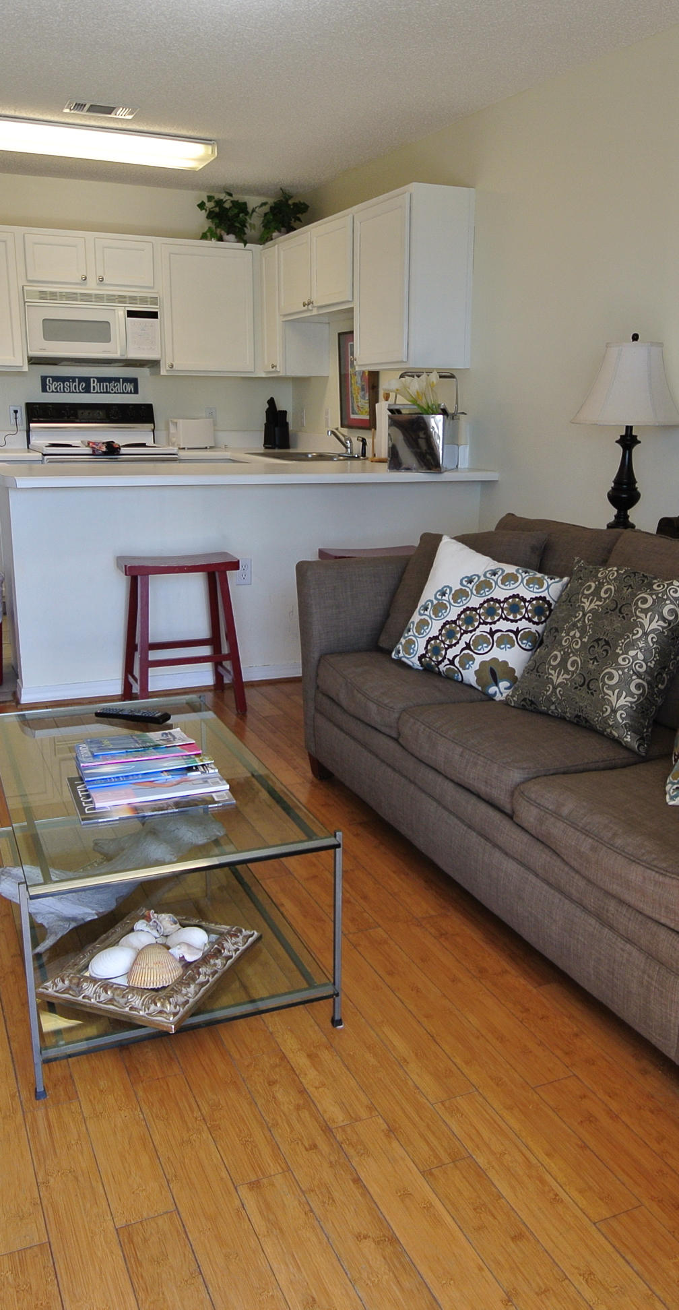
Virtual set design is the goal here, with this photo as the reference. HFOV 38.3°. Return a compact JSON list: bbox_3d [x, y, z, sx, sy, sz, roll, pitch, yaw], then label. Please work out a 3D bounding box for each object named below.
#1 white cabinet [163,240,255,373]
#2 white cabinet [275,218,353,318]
[{"bbox_3d":[-0.846,-2.155,6.123,0.600,0.778,0.315,-6,16,-24],"label":"white cabinet"},{"bbox_3d":[0.007,-2.094,5.339,0.328,0.457,0.960,-6,15,-24],"label":"white cabinet"}]

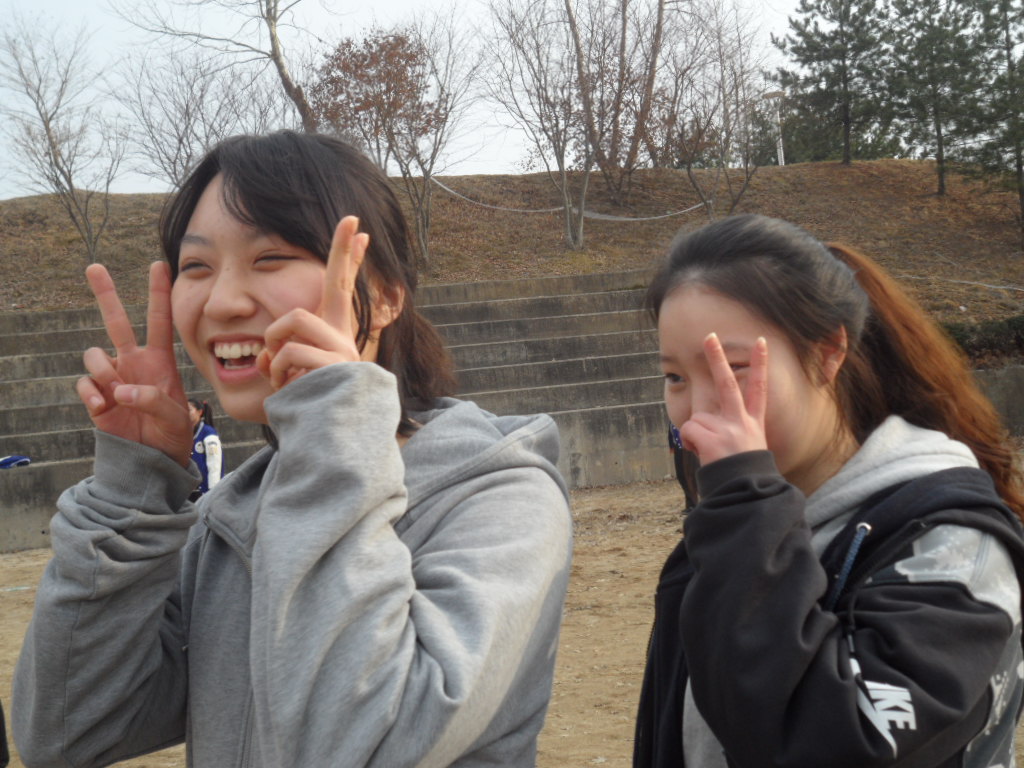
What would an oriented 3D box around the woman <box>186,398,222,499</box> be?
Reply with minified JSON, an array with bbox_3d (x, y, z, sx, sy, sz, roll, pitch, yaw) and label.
[{"bbox_3d":[-2.678,0.934,11.000,0.310,1.600,0.460,-5,0,-39],"label":"woman"}]

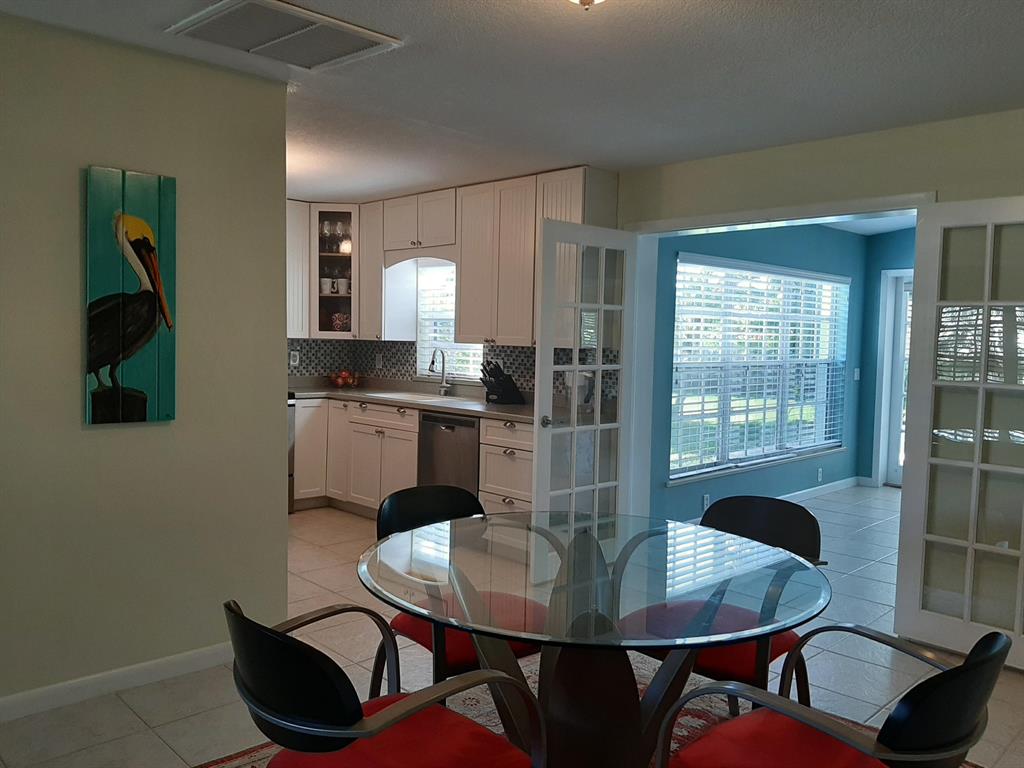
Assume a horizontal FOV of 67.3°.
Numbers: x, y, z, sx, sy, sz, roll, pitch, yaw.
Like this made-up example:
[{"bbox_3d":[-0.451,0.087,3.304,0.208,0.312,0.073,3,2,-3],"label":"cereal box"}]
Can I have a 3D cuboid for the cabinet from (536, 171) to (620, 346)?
[{"bbox_3d":[0.410,-0.766,4.852,0.374,1.067,0.375,5,5,42],"label":"cabinet"}]

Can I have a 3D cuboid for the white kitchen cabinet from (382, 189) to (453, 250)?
[{"bbox_3d":[-0.545,-1.186,5.703,0.773,0.384,0.375,5,5,42],"label":"white kitchen cabinet"}]

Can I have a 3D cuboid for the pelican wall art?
[{"bbox_3d":[-1.425,-0.321,2.900,0.030,0.925,0.315,5,5,41],"label":"pelican wall art"}]

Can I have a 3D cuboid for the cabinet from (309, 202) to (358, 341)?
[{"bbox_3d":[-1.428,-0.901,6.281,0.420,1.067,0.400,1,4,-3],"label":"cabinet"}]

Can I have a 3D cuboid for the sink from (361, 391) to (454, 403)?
[{"bbox_3d":[-0.758,0.188,5.730,0.730,0.190,0.460,5,5,42],"label":"sink"}]

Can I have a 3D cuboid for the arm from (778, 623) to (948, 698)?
[{"bbox_3d":[0.882,0.738,1.935,0.120,0.210,0.410,-2,5,-41],"label":"arm"}]

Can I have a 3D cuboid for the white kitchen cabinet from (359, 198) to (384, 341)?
[{"bbox_3d":[-0.961,-0.878,6.095,0.330,1.067,0.375,5,5,42],"label":"white kitchen cabinet"}]

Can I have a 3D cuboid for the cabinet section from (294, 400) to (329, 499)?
[{"bbox_3d":[-1.767,0.485,6.174,0.570,0.770,0.300,5,5,43],"label":"cabinet section"}]

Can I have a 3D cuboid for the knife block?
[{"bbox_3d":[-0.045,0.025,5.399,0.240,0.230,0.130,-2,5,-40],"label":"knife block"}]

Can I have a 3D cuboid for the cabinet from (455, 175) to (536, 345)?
[{"bbox_3d":[0.003,-0.800,5.221,0.729,1.067,0.375,5,5,42],"label":"cabinet"}]

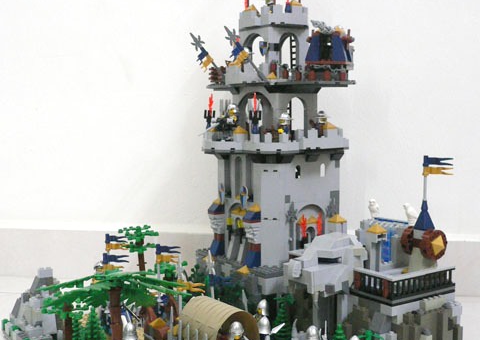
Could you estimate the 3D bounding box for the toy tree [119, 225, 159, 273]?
[{"bbox_3d":[-0.135,0.133,0.861,0.055,0.118,0.052,-3,4,-33],"label":"toy tree"}]

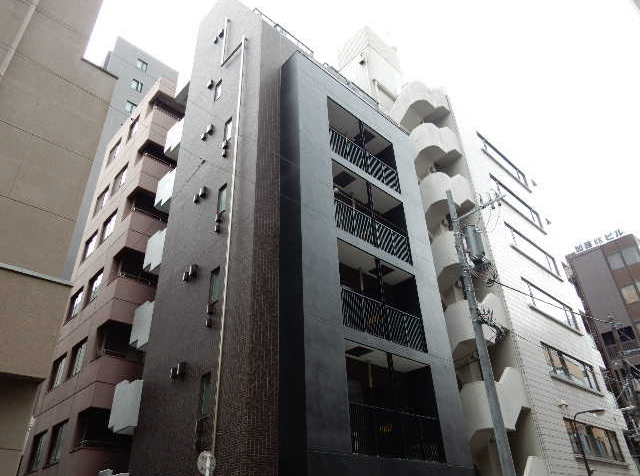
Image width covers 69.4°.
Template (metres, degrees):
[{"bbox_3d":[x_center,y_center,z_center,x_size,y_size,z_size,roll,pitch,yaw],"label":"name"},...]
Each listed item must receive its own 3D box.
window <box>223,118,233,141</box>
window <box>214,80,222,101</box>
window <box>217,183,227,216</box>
[{"bbox_3d":[-3.069,-3.614,15.698,0.120,1.000,0.430,25,-42,-37],"label":"window"},{"bbox_3d":[-3.859,-5.596,17.769,0.120,1.000,0.430,25,-42,-37],"label":"window"},{"bbox_3d":[-2.945,-1.146,14.151,0.120,1.000,0.430,25,-42,-37],"label":"window"}]

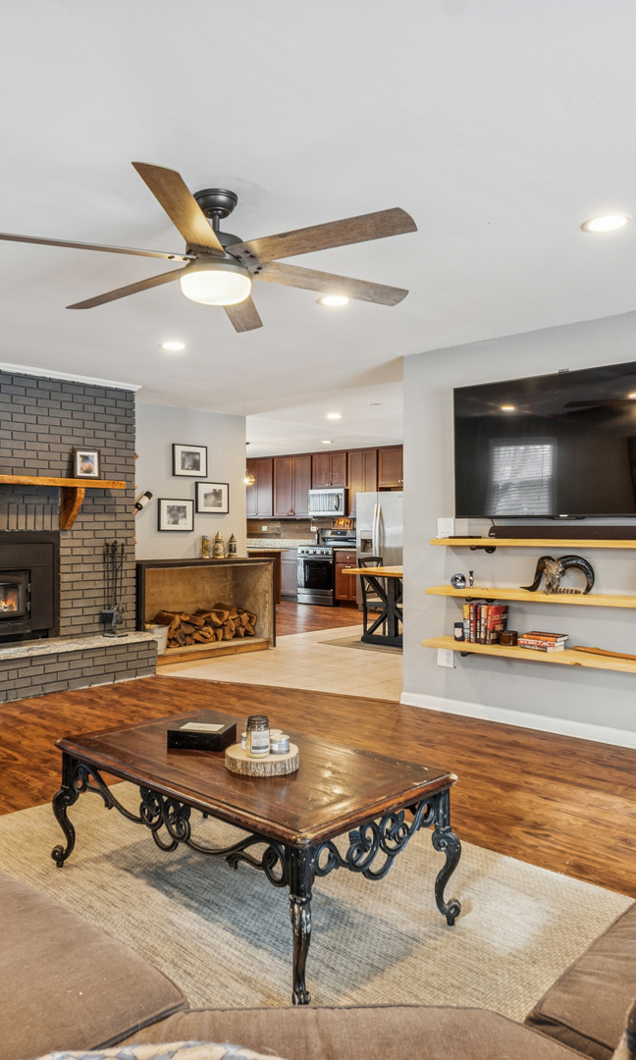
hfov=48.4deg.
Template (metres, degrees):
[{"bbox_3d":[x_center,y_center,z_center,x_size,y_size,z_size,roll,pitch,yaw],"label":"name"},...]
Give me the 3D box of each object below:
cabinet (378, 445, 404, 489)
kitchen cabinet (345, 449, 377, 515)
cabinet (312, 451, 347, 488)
[{"bbox_3d":[1.389,-0.963,10.729,0.900,0.630,0.330,0,0,41],"label":"cabinet"},{"bbox_3d":[0.814,-0.727,11.313,0.557,1.065,0.330,0,0,39],"label":"kitchen cabinet"},{"bbox_3d":[0.297,-0.995,11.677,0.755,0.585,0.330,0,0,41],"label":"cabinet"}]

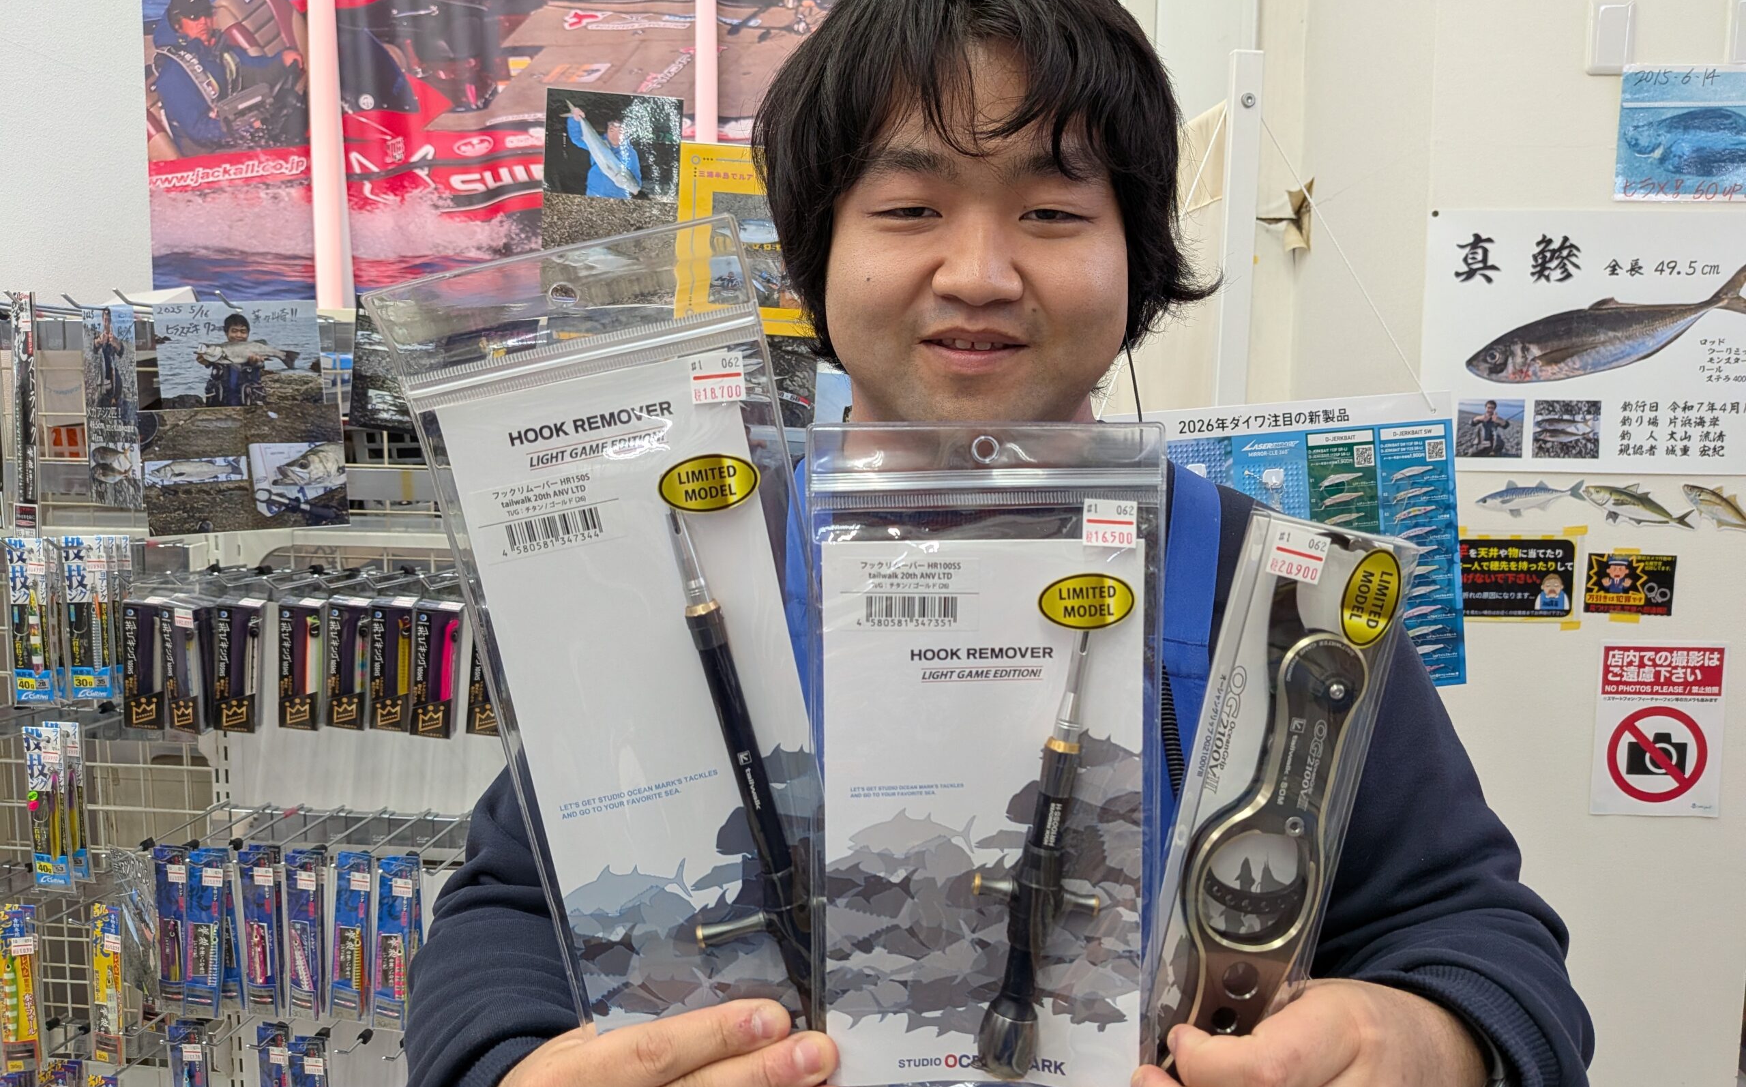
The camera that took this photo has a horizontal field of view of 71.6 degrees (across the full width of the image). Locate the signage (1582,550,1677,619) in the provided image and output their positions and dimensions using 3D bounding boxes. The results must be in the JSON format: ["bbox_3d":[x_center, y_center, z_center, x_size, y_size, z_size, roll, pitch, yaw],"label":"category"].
[{"bbox_3d":[1.242,0.067,1.985,0.144,0.105,0.008,1,6,4],"label":"signage"}]

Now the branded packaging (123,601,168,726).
[{"bbox_3d":[-0.656,0.110,1.100,0.037,0.119,0.023,4,12,-8],"label":"branded packaging"}]

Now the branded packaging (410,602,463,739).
[{"bbox_3d":[-0.389,0.113,1.080,0.037,0.119,0.023,6,14,-7],"label":"branded packaging"}]

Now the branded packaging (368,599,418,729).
[{"bbox_3d":[-0.444,0.112,1.120,0.038,0.121,0.025,4,10,1],"label":"branded packaging"}]

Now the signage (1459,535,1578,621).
[{"bbox_3d":[1.077,0.061,2.035,0.212,0.148,0.004,1,5,3],"label":"signage"}]

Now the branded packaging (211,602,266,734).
[{"bbox_3d":[-0.593,0.114,1.130,0.038,0.121,0.025,4,10,1],"label":"branded packaging"}]

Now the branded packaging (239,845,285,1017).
[{"bbox_3d":[-0.583,0.369,1.152,0.033,0.158,0.022,1,6,7],"label":"branded packaging"}]

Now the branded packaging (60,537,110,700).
[{"bbox_3d":[-0.722,0.069,1.115,0.037,0.151,0.011,0,5,0],"label":"branded packaging"}]

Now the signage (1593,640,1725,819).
[{"bbox_3d":[1.336,0.319,2.060,0.210,0.297,0.004,1,5,3],"label":"signage"}]

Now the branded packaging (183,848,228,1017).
[{"bbox_3d":[-0.625,0.366,1.135,0.034,0.158,0.013,4,6,2],"label":"branded packaging"}]

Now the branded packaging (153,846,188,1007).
[{"bbox_3d":[-0.661,0.363,1.150,0.034,0.158,0.013,2,6,3],"label":"branded packaging"}]

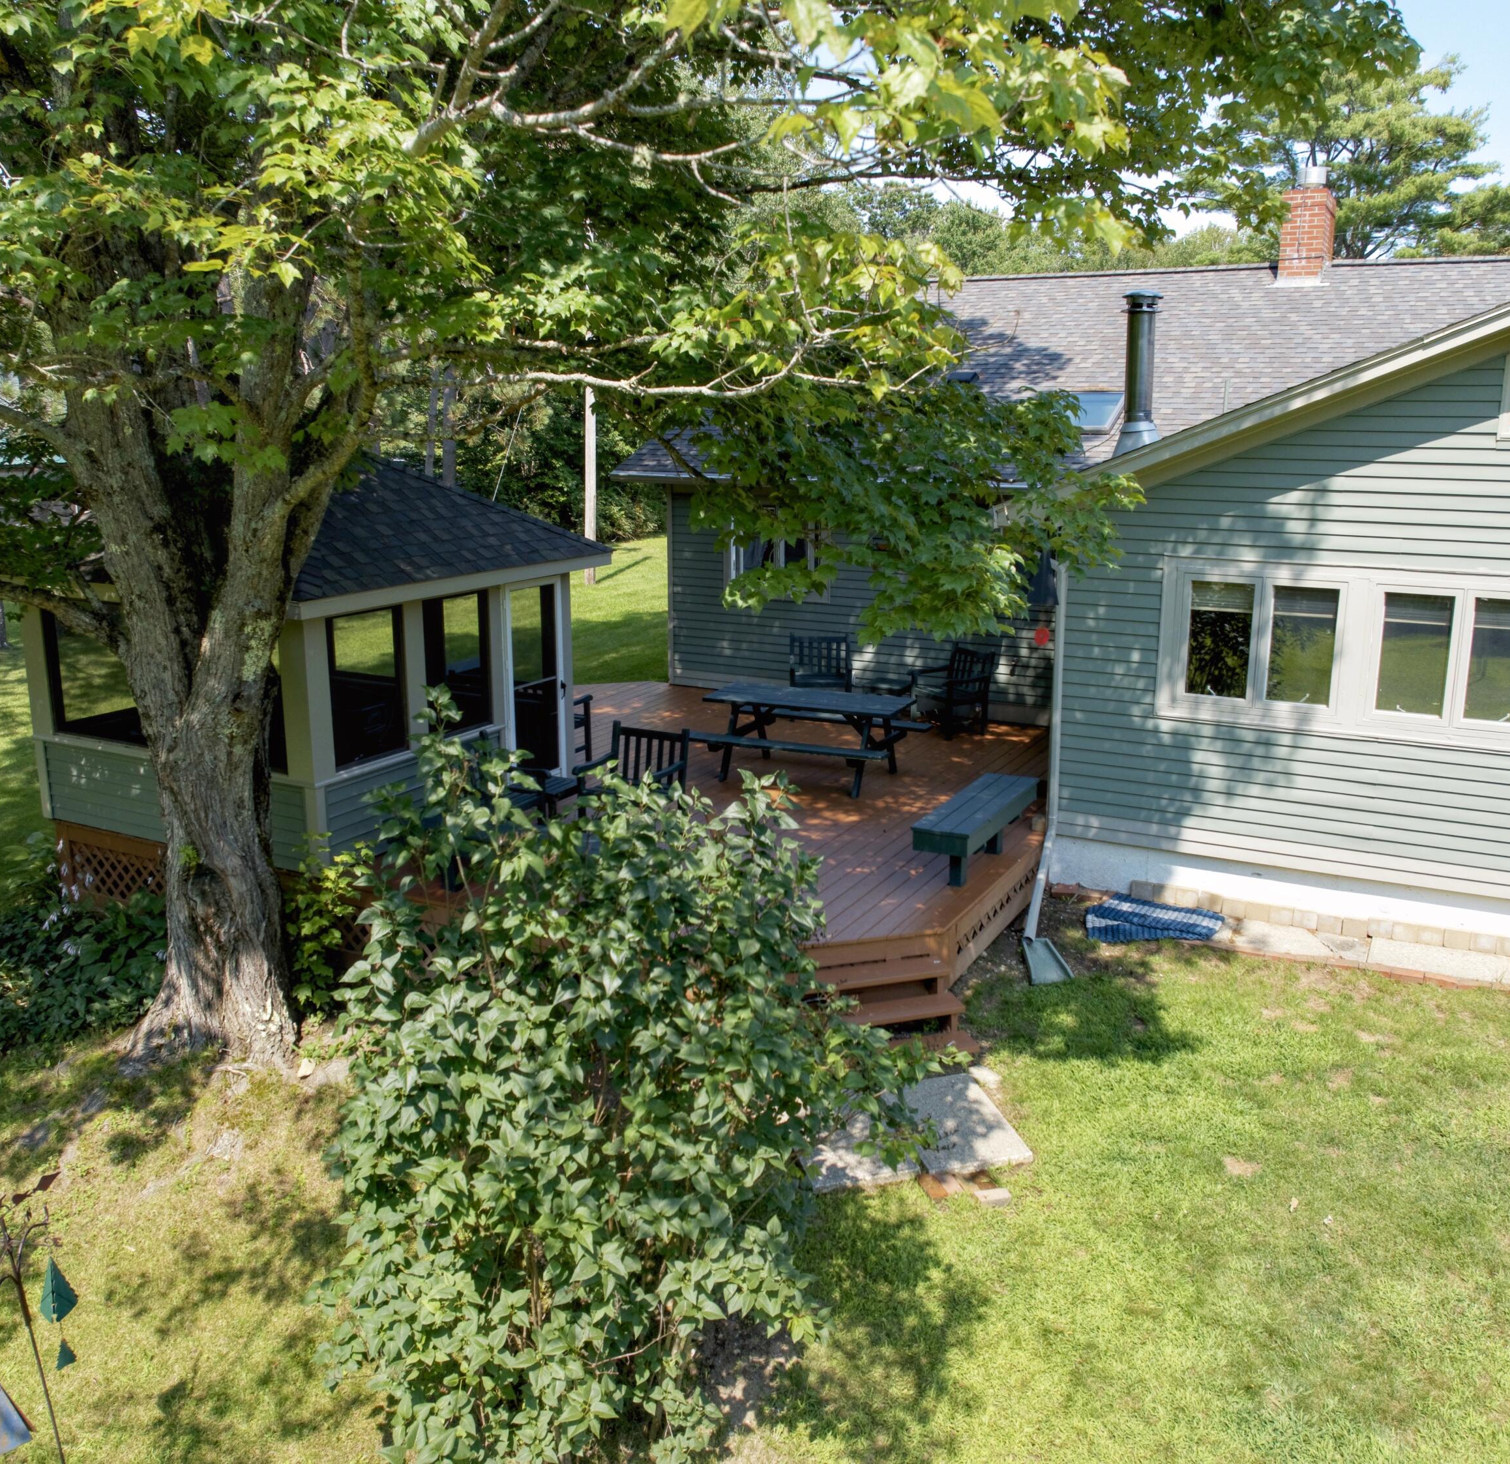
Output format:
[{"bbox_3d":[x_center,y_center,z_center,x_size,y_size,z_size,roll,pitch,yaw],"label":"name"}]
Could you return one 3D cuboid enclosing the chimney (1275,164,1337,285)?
[{"bbox_3d":[6.888,-6.256,16.907,0.540,1.420,0.820,7,14,26],"label":"chimney"}]

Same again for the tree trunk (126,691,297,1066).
[{"bbox_3d":[-3.408,0.844,8.565,0.950,2.320,0.900,-5,14,-22],"label":"tree trunk"}]

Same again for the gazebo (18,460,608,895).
[{"bbox_3d":[-3.754,-0.636,11.706,3.560,3.760,3.760,7,14,26],"label":"gazebo"}]

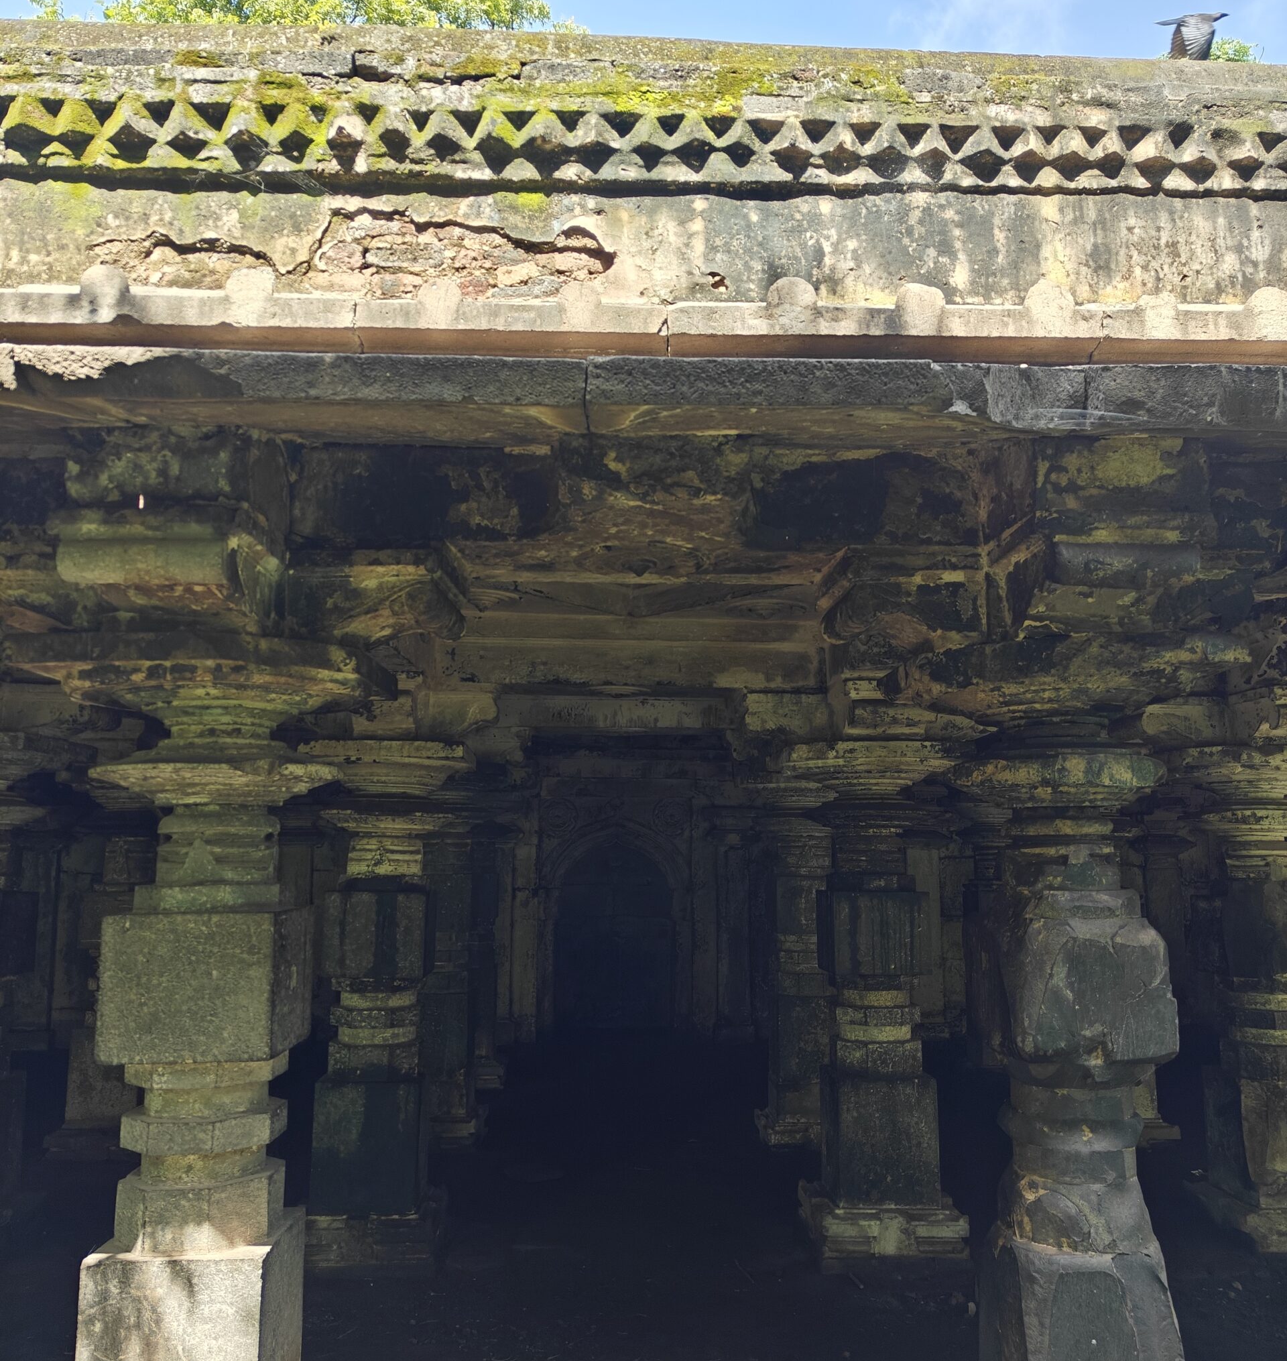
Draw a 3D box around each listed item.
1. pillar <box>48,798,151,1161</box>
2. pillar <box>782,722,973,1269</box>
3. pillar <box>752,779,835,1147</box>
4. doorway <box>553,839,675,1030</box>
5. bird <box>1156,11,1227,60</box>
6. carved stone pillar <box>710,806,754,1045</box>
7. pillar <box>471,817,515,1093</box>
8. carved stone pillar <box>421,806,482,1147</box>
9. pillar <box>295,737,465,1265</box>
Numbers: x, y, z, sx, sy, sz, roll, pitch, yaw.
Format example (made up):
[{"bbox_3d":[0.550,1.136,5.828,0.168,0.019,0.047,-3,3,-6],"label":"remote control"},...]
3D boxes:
[{"bbox_3d":[-2.956,1.647,6.819,0.602,1.930,0.602,0,-8,-2],"label":"pillar"},{"bbox_3d":[1.009,1.297,5.163,0.677,2.142,0.677,0,-8,-2],"label":"pillar"},{"bbox_3d":[0.959,1.648,6.956,0.602,1.963,0.602,0,-8,-2],"label":"pillar"},{"bbox_3d":[-0.268,2.279,10.752,1.090,1.668,0.346,0,-8,-2],"label":"doorway"},{"bbox_3d":[2.903,-3.390,6.300,0.390,0.270,0.380,0,-8,-2],"label":"bird"},{"bbox_3d":[0.738,2.067,10.158,0.362,1.953,0.250,0,-8,-2],"label":"carved stone pillar"},{"bbox_3d":[-1.243,1.890,8.555,0.602,1.930,0.602,0,-8,-2],"label":"pillar"},{"bbox_3d":[-1.205,1.726,7.037,0.533,1.867,0.533,0,-8,-2],"label":"carved stone pillar"},{"bbox_3d":[-1.148,1.316,5.091,0.648,2.076,0.648,0,-8,-2],"label":"pillar"}]

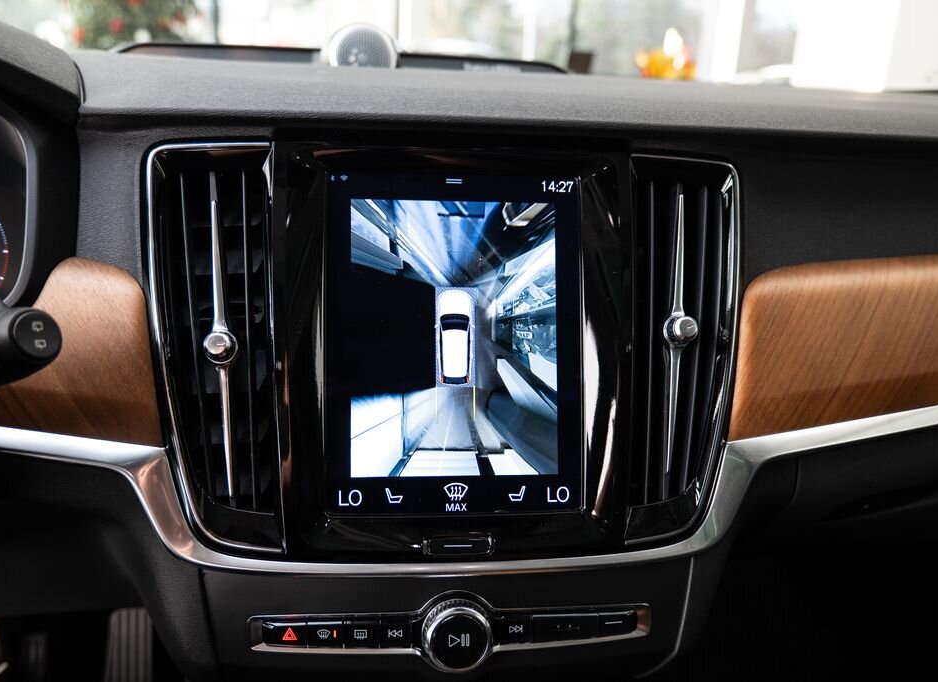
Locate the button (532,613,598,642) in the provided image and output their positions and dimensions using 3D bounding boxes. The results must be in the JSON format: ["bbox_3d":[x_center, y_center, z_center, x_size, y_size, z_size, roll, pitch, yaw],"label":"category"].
[{"bbox_3d":[0.050,0.152,0.381,0.036,0.014,0.009,0,-5,-6],"label":"button"}]

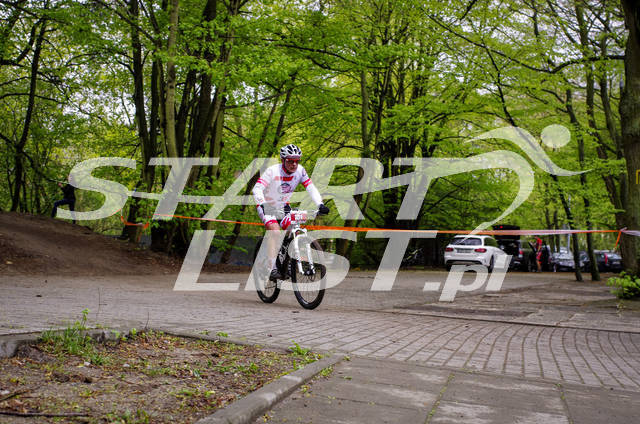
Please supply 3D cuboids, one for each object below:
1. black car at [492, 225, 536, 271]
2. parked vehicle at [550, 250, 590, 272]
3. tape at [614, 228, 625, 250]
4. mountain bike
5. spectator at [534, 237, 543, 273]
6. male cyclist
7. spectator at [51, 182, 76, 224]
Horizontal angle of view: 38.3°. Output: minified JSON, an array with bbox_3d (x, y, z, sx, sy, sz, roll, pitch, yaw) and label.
[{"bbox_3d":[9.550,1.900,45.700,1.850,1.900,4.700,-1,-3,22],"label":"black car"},{"bbox_3d":[15.235,2.974,56.000,1.800,1.470,4.350,0,-3,26],"label":"parked vehicle"},{"bbox_3d":[5.194,0.477,16.000,0.170,0.380,0.080,0,-3,18],"label":"tape"},{"bbox_3d":[-0.322,0.475,9.620,0.690,1.030,1.800,1,-3,-26],"label":"mountain bike"},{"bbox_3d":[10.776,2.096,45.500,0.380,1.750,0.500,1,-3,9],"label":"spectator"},{"bbox_3d":[-0.330,0.005,9.660,0.720,1.440,0.800,1,-3,-25],"label":"male cyclist"},{"bbox_3d":[-8.620,-0.370,31.000,0.800,1.650,0.550,0,-2,9],"label":"spectator"}]

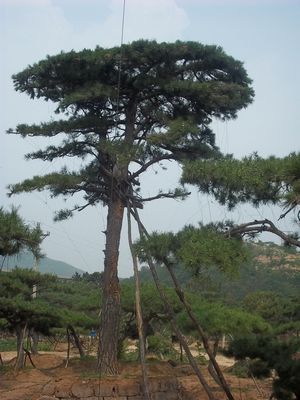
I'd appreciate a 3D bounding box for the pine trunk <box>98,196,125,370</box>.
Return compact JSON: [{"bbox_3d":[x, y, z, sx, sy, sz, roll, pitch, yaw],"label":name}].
[{"bbox_3d":[-0.870,1.947,15.000,0.470,4.080,0.460,3,-10,-3],"label":"pine trunk"}]

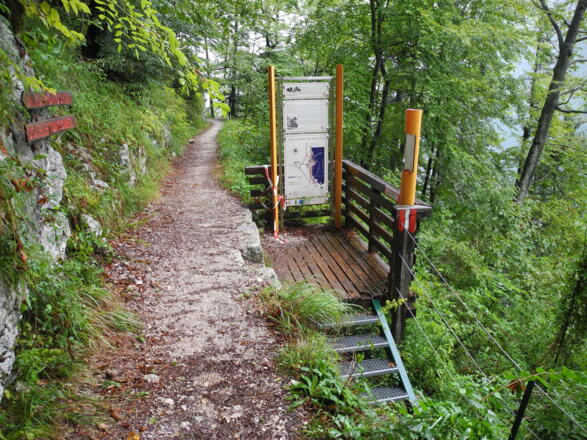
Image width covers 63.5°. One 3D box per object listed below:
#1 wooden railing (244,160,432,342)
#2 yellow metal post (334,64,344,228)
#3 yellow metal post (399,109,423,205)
[{"bbox_3d":[0.346,0.268,6.044,1.632,1.565,2.653,-5,18,-11],"label":"wooden railing"},{"bbox_3d":[0.664,-0.992,6.792,0.095,2.359,0.095,-5,18,-11],"label":"yellow metal post"},{"bbox_3d":[1.140,-0.607,4.656,0.151,0.944,0.151,-5,18,-11],"label":"yellow metal post"}]

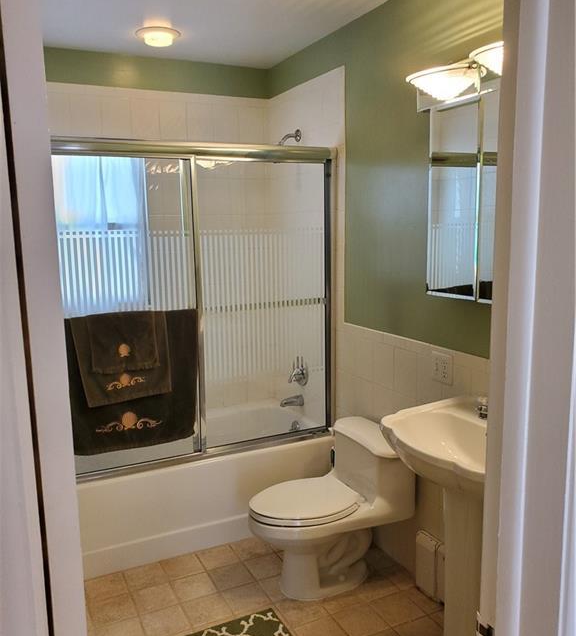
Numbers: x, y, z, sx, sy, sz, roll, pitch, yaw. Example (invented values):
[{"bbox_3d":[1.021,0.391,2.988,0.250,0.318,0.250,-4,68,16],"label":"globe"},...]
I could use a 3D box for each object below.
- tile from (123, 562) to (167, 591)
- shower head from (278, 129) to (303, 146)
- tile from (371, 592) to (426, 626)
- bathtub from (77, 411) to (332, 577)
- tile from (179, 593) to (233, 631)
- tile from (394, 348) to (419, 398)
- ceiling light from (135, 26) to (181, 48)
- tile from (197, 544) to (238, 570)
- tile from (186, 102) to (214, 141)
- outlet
[{"bbox_3d":[-0.621,1.139,2.527,0.166,0.010,0.166,-5,10,-26],"label":"tile"},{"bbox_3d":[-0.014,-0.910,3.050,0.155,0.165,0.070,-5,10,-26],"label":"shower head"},{"bbox_3d":[0.437,1.175,2.330,0.166,0.010,0.166,-6,10,-26],"label":"tile"},{"bbox_3d":[-0.583,0.840,3.064,1.524,0.451,0.765,-6,10,-26],"label":"bathtub"},{"bbox_3d":[-0.319,1.159,2.280,0.165,0.010,0.165,-5,10,-26],"label":"tile"},{"bbox_3d":[0.506,0.232,2.461,0.010,0.198,0.155,-6,10,-26],"label":"tile"},{"bbox_3d":[-0.605,-1.304,2.701,0.207,0.045,0.207,-5,10,-26],"label":"ceiling light"},{"bbox_3d":[-0.319,1.111,2.673,0.166,0.010,0.166,-5,10,-26],"label":"tile"},{"bbox_3d":[-0.501,-1.100,3.262,0.151,0.198,0.010,-6,10,-26],"label":"tile"},{"bbox_3d":[0.589,0.194,2.214,0.010,0.115,0.115,-5,10,-26],"label":"outlet"}]

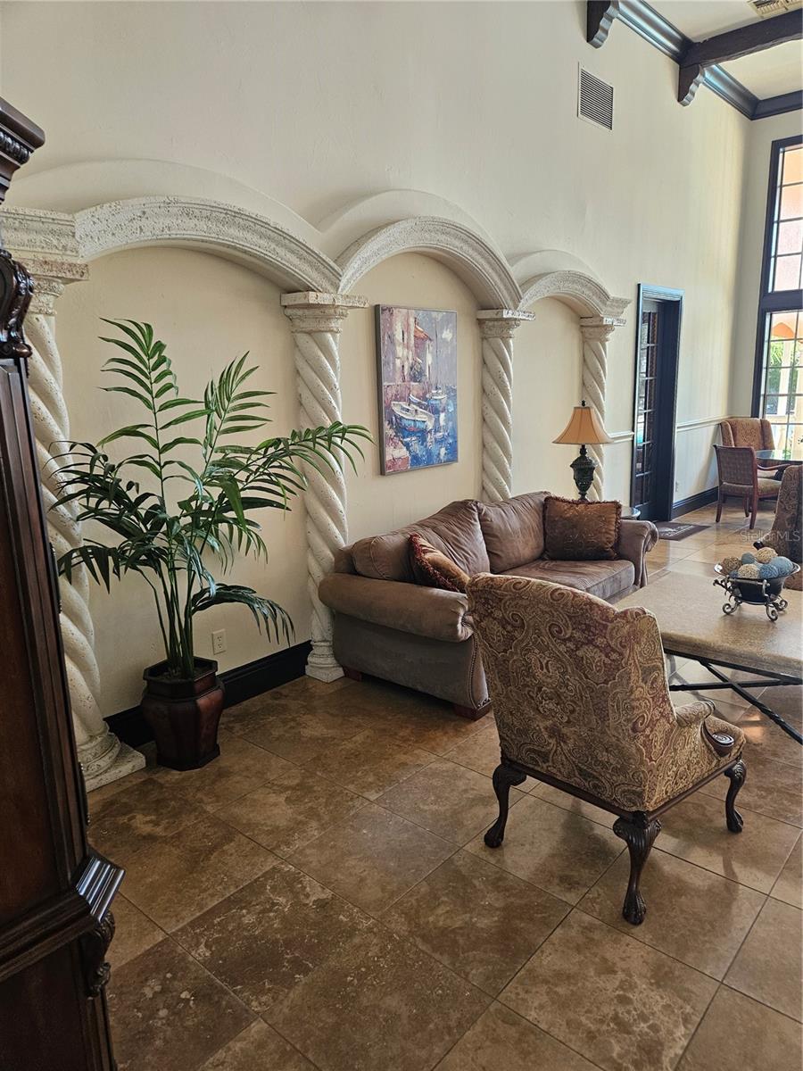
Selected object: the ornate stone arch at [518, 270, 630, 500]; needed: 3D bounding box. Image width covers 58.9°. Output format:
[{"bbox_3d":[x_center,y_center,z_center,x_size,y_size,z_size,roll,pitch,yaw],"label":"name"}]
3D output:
[{"bbox_3d":[1.366,-0.870,5.920,0.250,2.464,1.795,9,16,41],"label":"ornate stone arch"}]

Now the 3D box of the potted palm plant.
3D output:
[{"bbox_3d":[-0.742,0.050,3.196,0.885,1.941,1.509,10,17,41],"label":"potted palm plant"}]

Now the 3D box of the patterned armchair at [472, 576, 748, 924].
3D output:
[{"bbox_3d":[0.757,0.607,2.539,0.830,1.065,0.700,-13,17,-43],"label":"patterned armchair"}]

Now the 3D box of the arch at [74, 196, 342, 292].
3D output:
[{"bbox_3d":[-0.855,-1.298,3.205,0.282,0.347,1.408,10,17,41],"label":"arch"}]

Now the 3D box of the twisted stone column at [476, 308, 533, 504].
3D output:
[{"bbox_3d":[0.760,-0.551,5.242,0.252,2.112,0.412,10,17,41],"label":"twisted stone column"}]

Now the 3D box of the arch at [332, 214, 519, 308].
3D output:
[{"bbox_3d":[0.170,-1.680,4.408,0.250,0.490,1.754,9,16,41],"label":"arch"}]

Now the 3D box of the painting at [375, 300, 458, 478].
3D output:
[{"bbox_3d":[0.123,-0.931,4.583,0.036,1.001,0.759,10,17,41],"label":"painting"}]

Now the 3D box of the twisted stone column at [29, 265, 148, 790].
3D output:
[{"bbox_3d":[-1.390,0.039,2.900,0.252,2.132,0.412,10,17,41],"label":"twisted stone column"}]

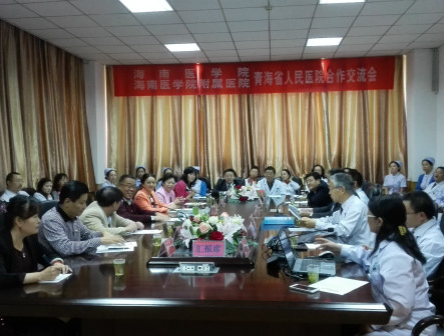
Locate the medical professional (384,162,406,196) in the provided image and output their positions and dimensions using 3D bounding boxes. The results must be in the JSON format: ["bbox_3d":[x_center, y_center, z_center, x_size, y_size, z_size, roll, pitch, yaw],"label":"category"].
[{"bbox_3d":[3.169,0.507,8.200,0.500,1.300,0.700,0,3,14],"label":"medical professional"}]

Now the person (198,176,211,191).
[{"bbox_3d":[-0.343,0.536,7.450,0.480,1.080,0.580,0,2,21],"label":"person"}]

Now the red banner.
[{"bbox_3d":[0.557,-1.833,9.015,5.680,0.650,0.050,0,3,6],"label":"red banner"}]

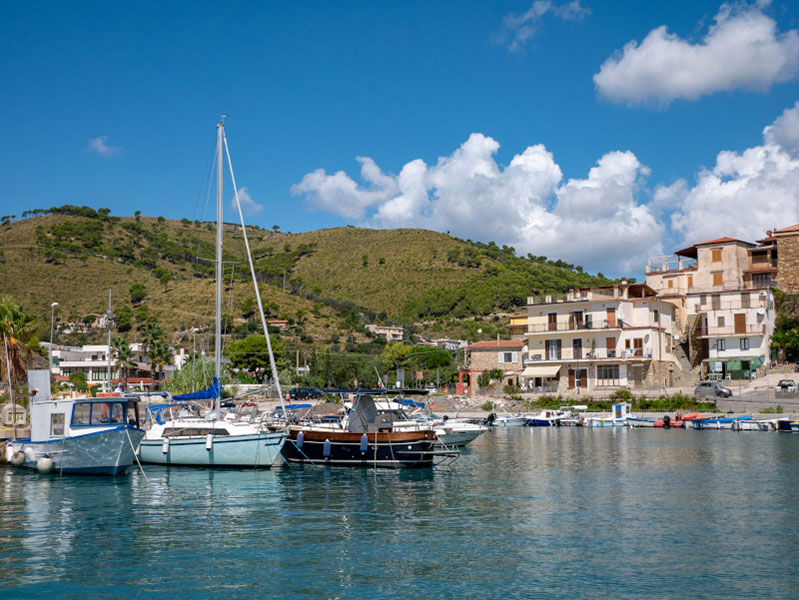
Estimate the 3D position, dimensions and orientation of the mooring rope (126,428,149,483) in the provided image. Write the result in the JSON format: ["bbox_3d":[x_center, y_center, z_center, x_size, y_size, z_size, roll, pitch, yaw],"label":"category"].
[{"bbox_3d":[-6.452,3.800,25.005,0.040,0.040,2.490,3,23,-29],"label":"mooring rope"}]

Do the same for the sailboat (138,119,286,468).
[{"bbox_3d":[-5.959,-0.251,32.048,7.400,10.917,2.600,-6,-8,43],"label":"sailboat"}]

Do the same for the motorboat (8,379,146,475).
[{"bbox_3d":[-9.096,3.574,28.829,2.500,2.789,7.100,4,-8,-37],"label":"motorboat"}]

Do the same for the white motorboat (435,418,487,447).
[{"bbox_3d":[1.062,5.777,44.195,6.000,1.500,2.200,-4,-7,27],"label":"white motorboat"}]

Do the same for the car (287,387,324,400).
[{"bbox_3d":[-10.395,10.433,113.552,4.100,1.500,1.720,1,-6,-15],"label":"car"}]

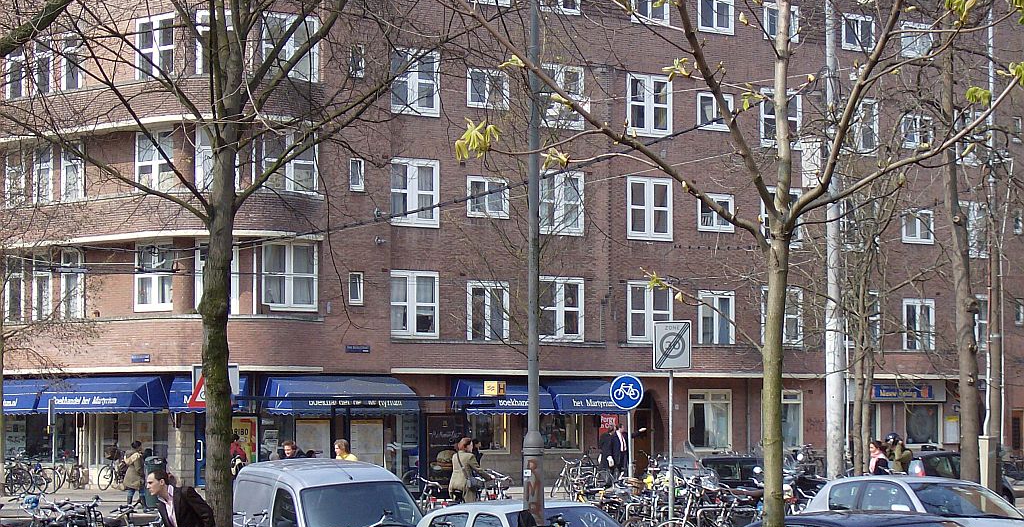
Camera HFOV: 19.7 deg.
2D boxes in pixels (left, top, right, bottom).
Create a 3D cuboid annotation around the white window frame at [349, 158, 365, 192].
[{"bbox_3d":[-4.138,-2.350,79.083,0.476,0.849,0.120,3,-4,-43],"label":"white window frame"}]

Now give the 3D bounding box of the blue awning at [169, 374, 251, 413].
[{"bbox_3d":[-7.880,3.439,76.798,1.993,0.978,0.750,0,-3,2],"label":"blue awning"}]

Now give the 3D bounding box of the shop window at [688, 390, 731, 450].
[{"bbox_3d":[5.952,4.700,88.581,1.860,1.790,0.150,3,-4,-42],"label":"shop window"}]

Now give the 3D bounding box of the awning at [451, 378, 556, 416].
[{"bbox_3d":[-0.198,3.727,82.232,3.349,0.957,0.650,3,-4,-43],"label":"awning"}]

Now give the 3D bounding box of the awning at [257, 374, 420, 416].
[{"bbox_3d":[-4.516,3.507,77.853,4.350,1.020,1.080,3,-4,-42],"label":"awning"}]

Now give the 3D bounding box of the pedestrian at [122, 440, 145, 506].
[{"bbox_3d":[-8.941,5.007,69.760,0.450,1.620,0.500,1,-3,-23],"label":"pedestrian"}]

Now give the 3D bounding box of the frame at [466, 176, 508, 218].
[{"bbox_3d":[-0.688,-1.914,86.199,1.632,1.168,0.150,3,-4,-42],"label":"frame"}]

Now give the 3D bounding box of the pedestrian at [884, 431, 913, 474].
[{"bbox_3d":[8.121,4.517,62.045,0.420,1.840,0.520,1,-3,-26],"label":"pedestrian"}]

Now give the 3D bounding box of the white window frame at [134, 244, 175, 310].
[{"bbox_3d":[-9.559,0.372,79.121,0.120,1.844,1.878,3,-4,-43],"label":"white window frame"}]

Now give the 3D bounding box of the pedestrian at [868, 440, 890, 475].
[{"bbox_3d":[7.597,4.533,61.042,0.330,1.710,0.460,1,-3,-26],"label":"pedestrian"}]

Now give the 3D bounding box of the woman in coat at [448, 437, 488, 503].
[{"bbox_3d":[-0.880,4.234,56.957,0.500,1.730,0.500,2,-4,-38],"label":"woman in coat"}]

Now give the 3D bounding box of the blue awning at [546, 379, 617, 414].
[{"bbox_3d":[2.095,3.977,87.832,2.875,1.031,0.900,3,-4,-42],"label":"blue awning"}]

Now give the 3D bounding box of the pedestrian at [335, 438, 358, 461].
[{"bbox_3d":[-2.681,3.708,47.456,0.320,1.760,0.500,1,-3,-26],"label":"pedestrian"}]

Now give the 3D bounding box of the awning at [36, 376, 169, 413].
[{"bbox_3d":[-11.268,3.634,81.284,1.450,0.992,4.369,3,-4,-42],"label":"awning"}]

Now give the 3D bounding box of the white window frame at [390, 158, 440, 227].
[{"bbox_3d":[-2.834,-2.010,84.250,2.059,1.946,0.150,3,-4,-42],"label":"white window frame"}]

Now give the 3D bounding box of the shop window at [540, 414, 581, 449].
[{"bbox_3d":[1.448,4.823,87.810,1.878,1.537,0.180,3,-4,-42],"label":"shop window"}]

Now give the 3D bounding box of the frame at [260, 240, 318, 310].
[{"bbox_3d":[-5.942,0.355,79.033,1.898,1.769,0.120,3,-4,-43],"label":"frame"}]

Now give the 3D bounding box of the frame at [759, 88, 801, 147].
[{"bbox_3d":[8.333,-4.443,91.191,1.860,1.790,0.150,3,-4,-42],"label":"frame"}]

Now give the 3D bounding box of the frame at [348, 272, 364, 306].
[{"bbox_3d":[-4.151,0.691,78.925,0.489,0.860,0.120,3,-4,-43],"label":"frame"}]

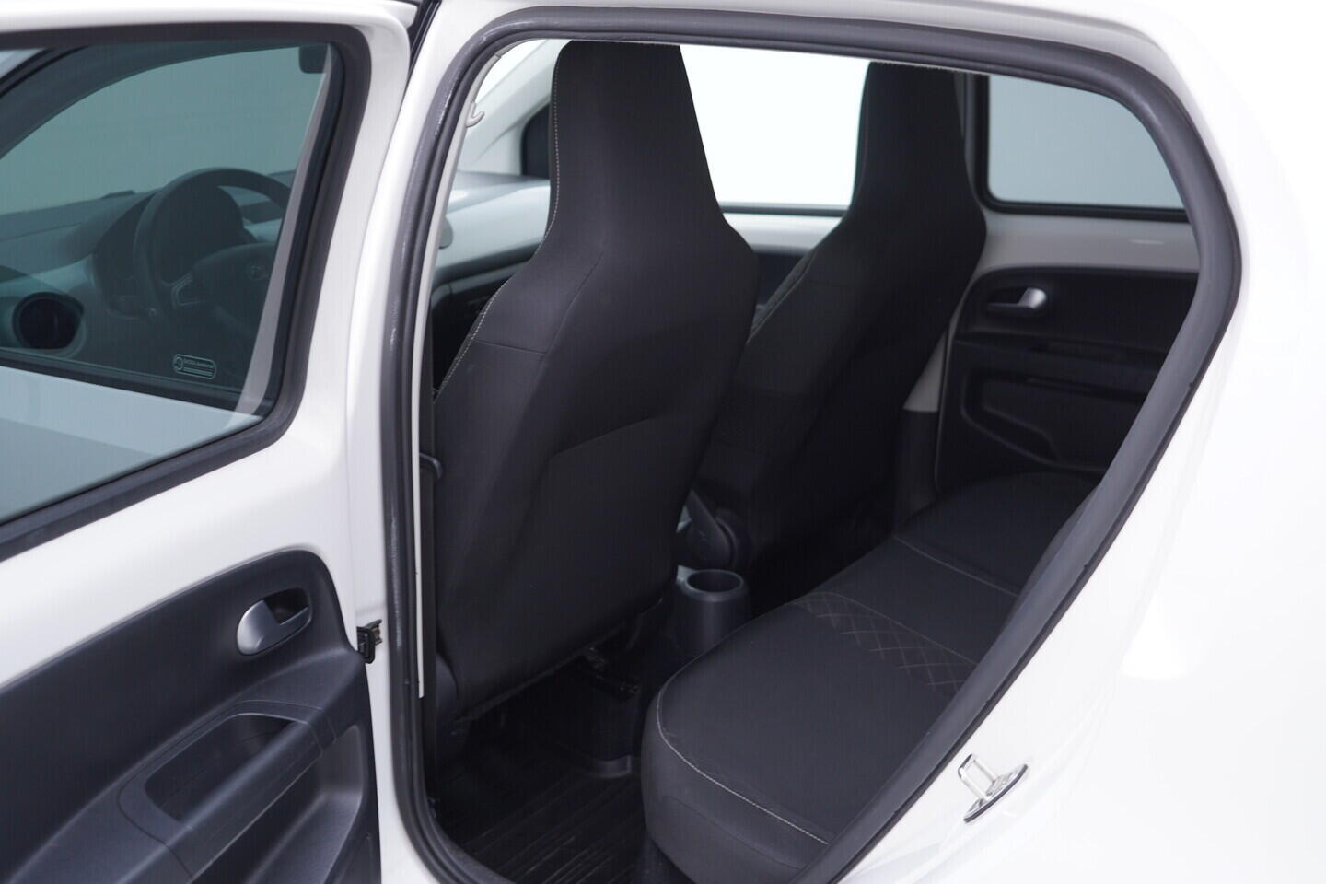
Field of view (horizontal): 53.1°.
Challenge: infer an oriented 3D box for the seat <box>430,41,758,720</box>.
[{"bbox_3d":[-0.120,-0.111,1.540,0.230,0.800,0.480,28,31,30],"label":"seat"}]

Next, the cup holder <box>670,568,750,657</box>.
[{"bbox_3d":[0.074,0.261,1.930,0.108,0.135,0.108,0,18,0],"label":"cup holder"}]

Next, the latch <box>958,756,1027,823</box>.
[{"bbox_3d":[0.231,0.243,0.940,0.037,0.055,0.055,47,38,18],"label":"latch"}]

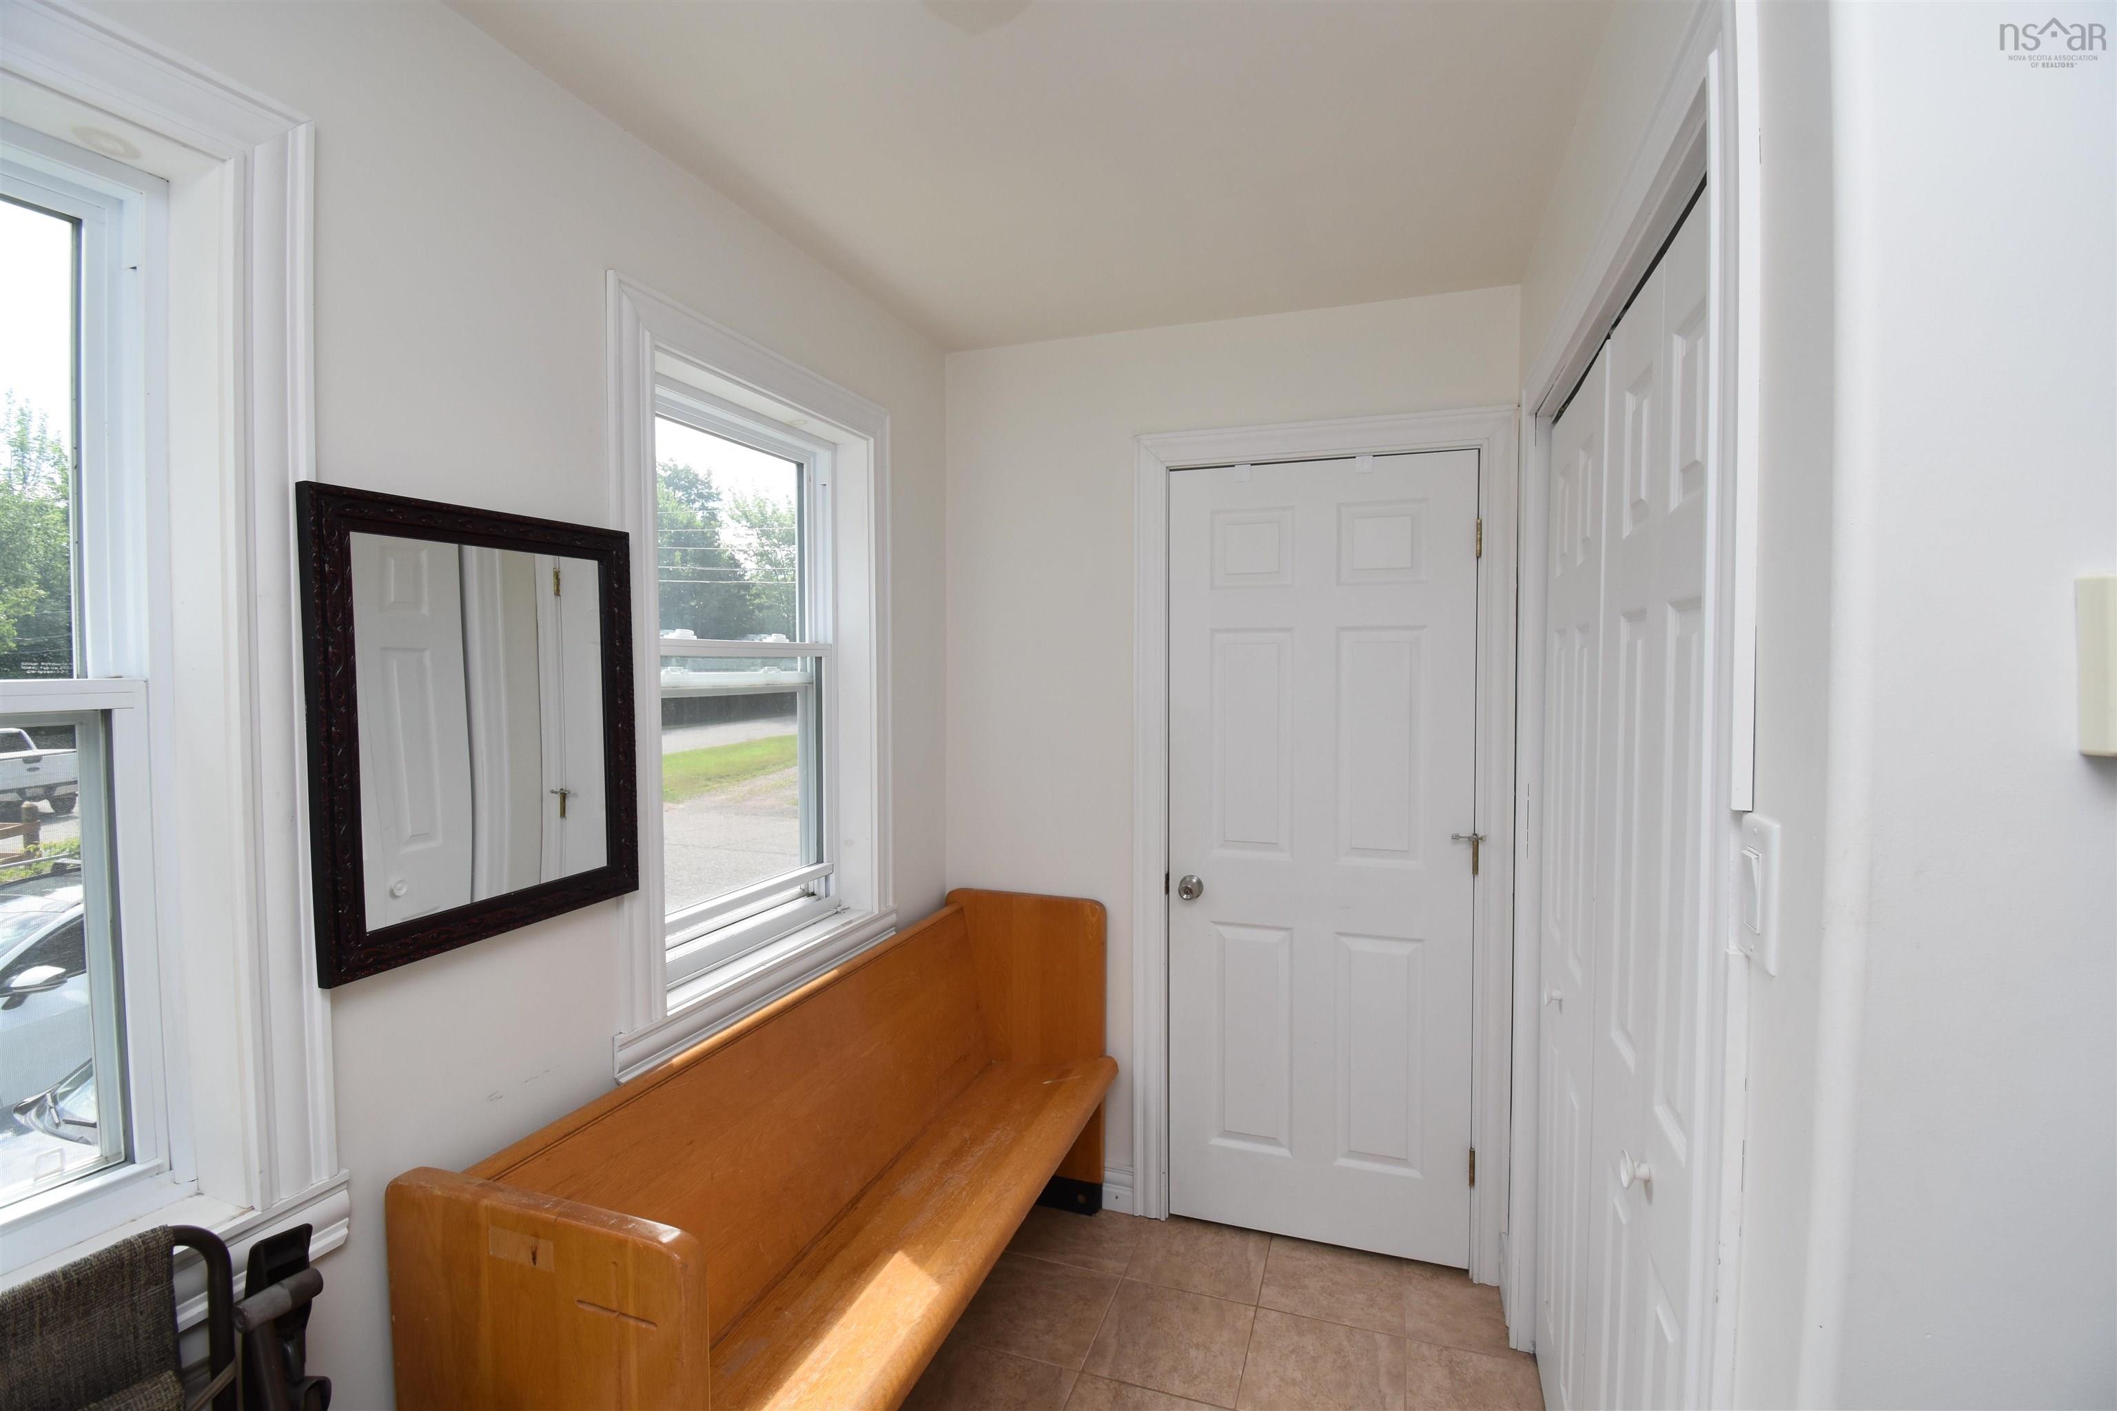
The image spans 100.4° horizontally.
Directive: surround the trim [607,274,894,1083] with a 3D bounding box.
[{"bbox_3d":[-0.589,-0.055,1.868,0.033,1.337,0.868,1,2,21],"label":"trim"}]

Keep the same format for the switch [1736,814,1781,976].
[{"bbox_3d":[0.558,0.149,0.708,0.010,0.116,0.071,1,2,21],"label":"switch"}]

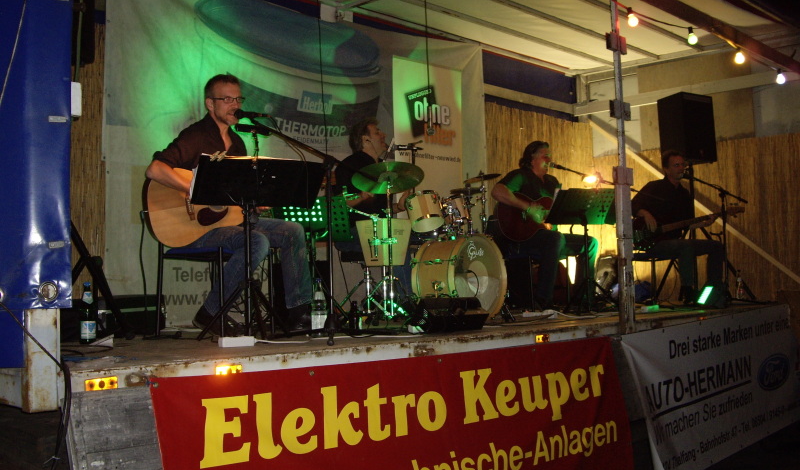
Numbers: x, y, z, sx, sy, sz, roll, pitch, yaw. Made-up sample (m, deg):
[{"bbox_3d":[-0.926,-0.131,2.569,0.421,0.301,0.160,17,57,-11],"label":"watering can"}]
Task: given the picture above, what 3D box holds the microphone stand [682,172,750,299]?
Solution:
[{"bbox_3d":[2.830,0.025,7.660,0.800,1.160,0.580,-2,-3,23],"label":"microphone stand"}]

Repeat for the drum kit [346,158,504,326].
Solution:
[{"bbox_3d":[0.280,0.035,5.920,0.980,1.050,1.350,-3,-3,43],"label":"drum kit"}]

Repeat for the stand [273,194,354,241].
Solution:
[{"bbox_3d":[-0.530,0.150,5.350,0.490,0.790,0.480,-1,-2,12],"label":"stand"}]

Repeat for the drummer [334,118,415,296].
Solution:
[{"bbox_3d":[-0.170,-0.115,6.180,0.780,1.380,0.620,-2,-3,37],"label":"drummer"}]

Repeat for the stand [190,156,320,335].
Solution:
[{"bbox_3d":[-0.740,0.061,4.230,0.620,0.880,0.470,1,-3,-30],"label":"stand"}]

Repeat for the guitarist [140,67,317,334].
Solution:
[{"bbox_3d":[-0.840,-0.154,4.450,0.820,1.330,0.620,-2,-3,33],"label":"guitarist"}]

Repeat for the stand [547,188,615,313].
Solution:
[{"bbox_3d":[1.410,0.112,6.500,0.500,0.920,0.480,1,-3,-38],"label":"stand"}]

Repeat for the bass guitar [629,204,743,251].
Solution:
[{"bbox_3d":[2.496,-0.098,7.625,1.166,0.330,0.090,-14,-3,-12],"label":"bass guitar"}]

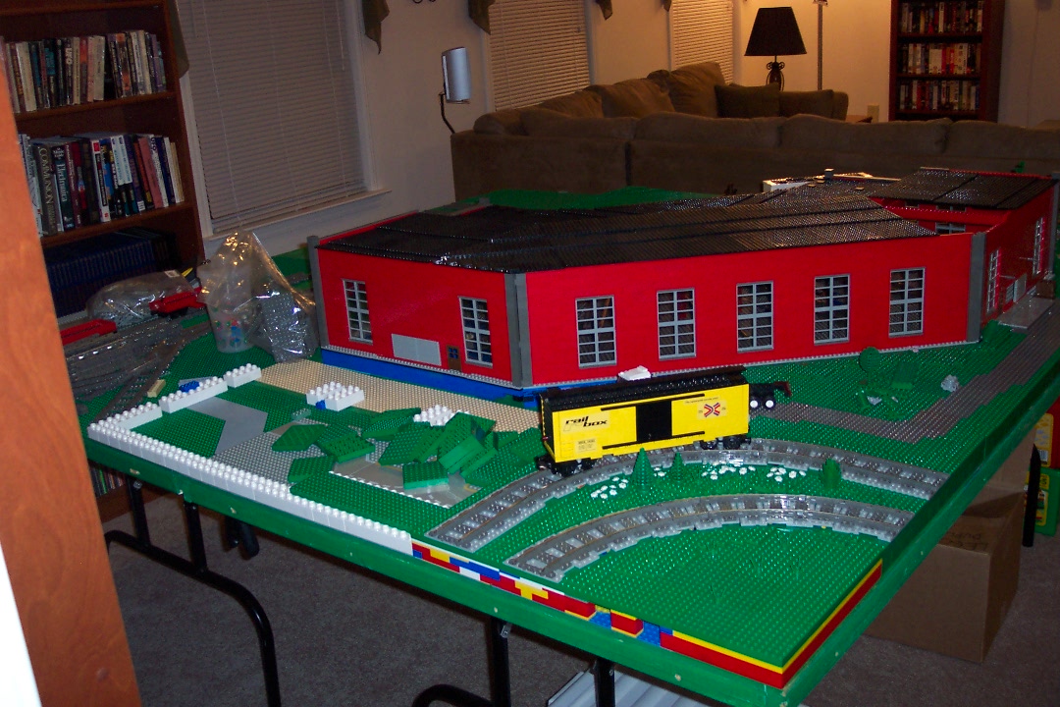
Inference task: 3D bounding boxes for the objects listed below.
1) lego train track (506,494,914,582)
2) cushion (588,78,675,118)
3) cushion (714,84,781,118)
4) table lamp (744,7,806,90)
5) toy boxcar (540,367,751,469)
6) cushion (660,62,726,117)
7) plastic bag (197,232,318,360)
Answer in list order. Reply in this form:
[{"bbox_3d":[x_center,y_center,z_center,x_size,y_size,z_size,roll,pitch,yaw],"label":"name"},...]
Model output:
[{"bbox_3d":[0.219,0.212,1.368,0.509,0.013,0.162,-6,19,-5],"label":"lego train track"},{"bbox_3d":[0.543,-1.064,5.353,0.210,0.470,0.600,11,24,37],"label":"cushion"},{"bbox_3d":[1.166,-1.252,6.011,0.390,0.380,0.150,11,24,37],"label":"cushion"},{"bbox_3d":[1.411,-1.678,6.454,0.355,0.600,0.355,0,19,12],"label":"table lamp"},{"bbox_3d":[0.159,0.089,1.544,0.282,0.116,0.068,-8,19,-10],"label":"toy boxcar"},{"bbox_3d":[0.878,-1.224,5.745,0.210,0.480,0.550,11,24,37],"label":"cushion"},{"bbox_3d":[-0.522,-0.110,2.157,0.235,0.220,0.160,-9,19,-13],"label":"plastic bag"}]

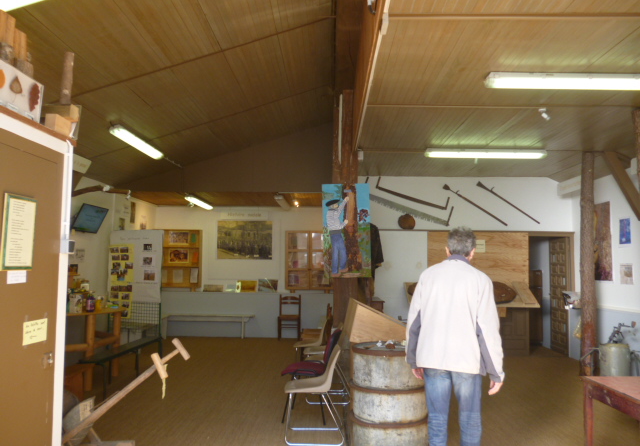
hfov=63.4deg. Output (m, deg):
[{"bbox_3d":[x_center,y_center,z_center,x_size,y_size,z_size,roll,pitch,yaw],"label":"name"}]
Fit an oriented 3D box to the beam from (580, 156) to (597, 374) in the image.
[{"bbox_3d":[3.314,0.586,6.378,0.175,2.920,0.175,-1,-4,28],"label":"beam"}]

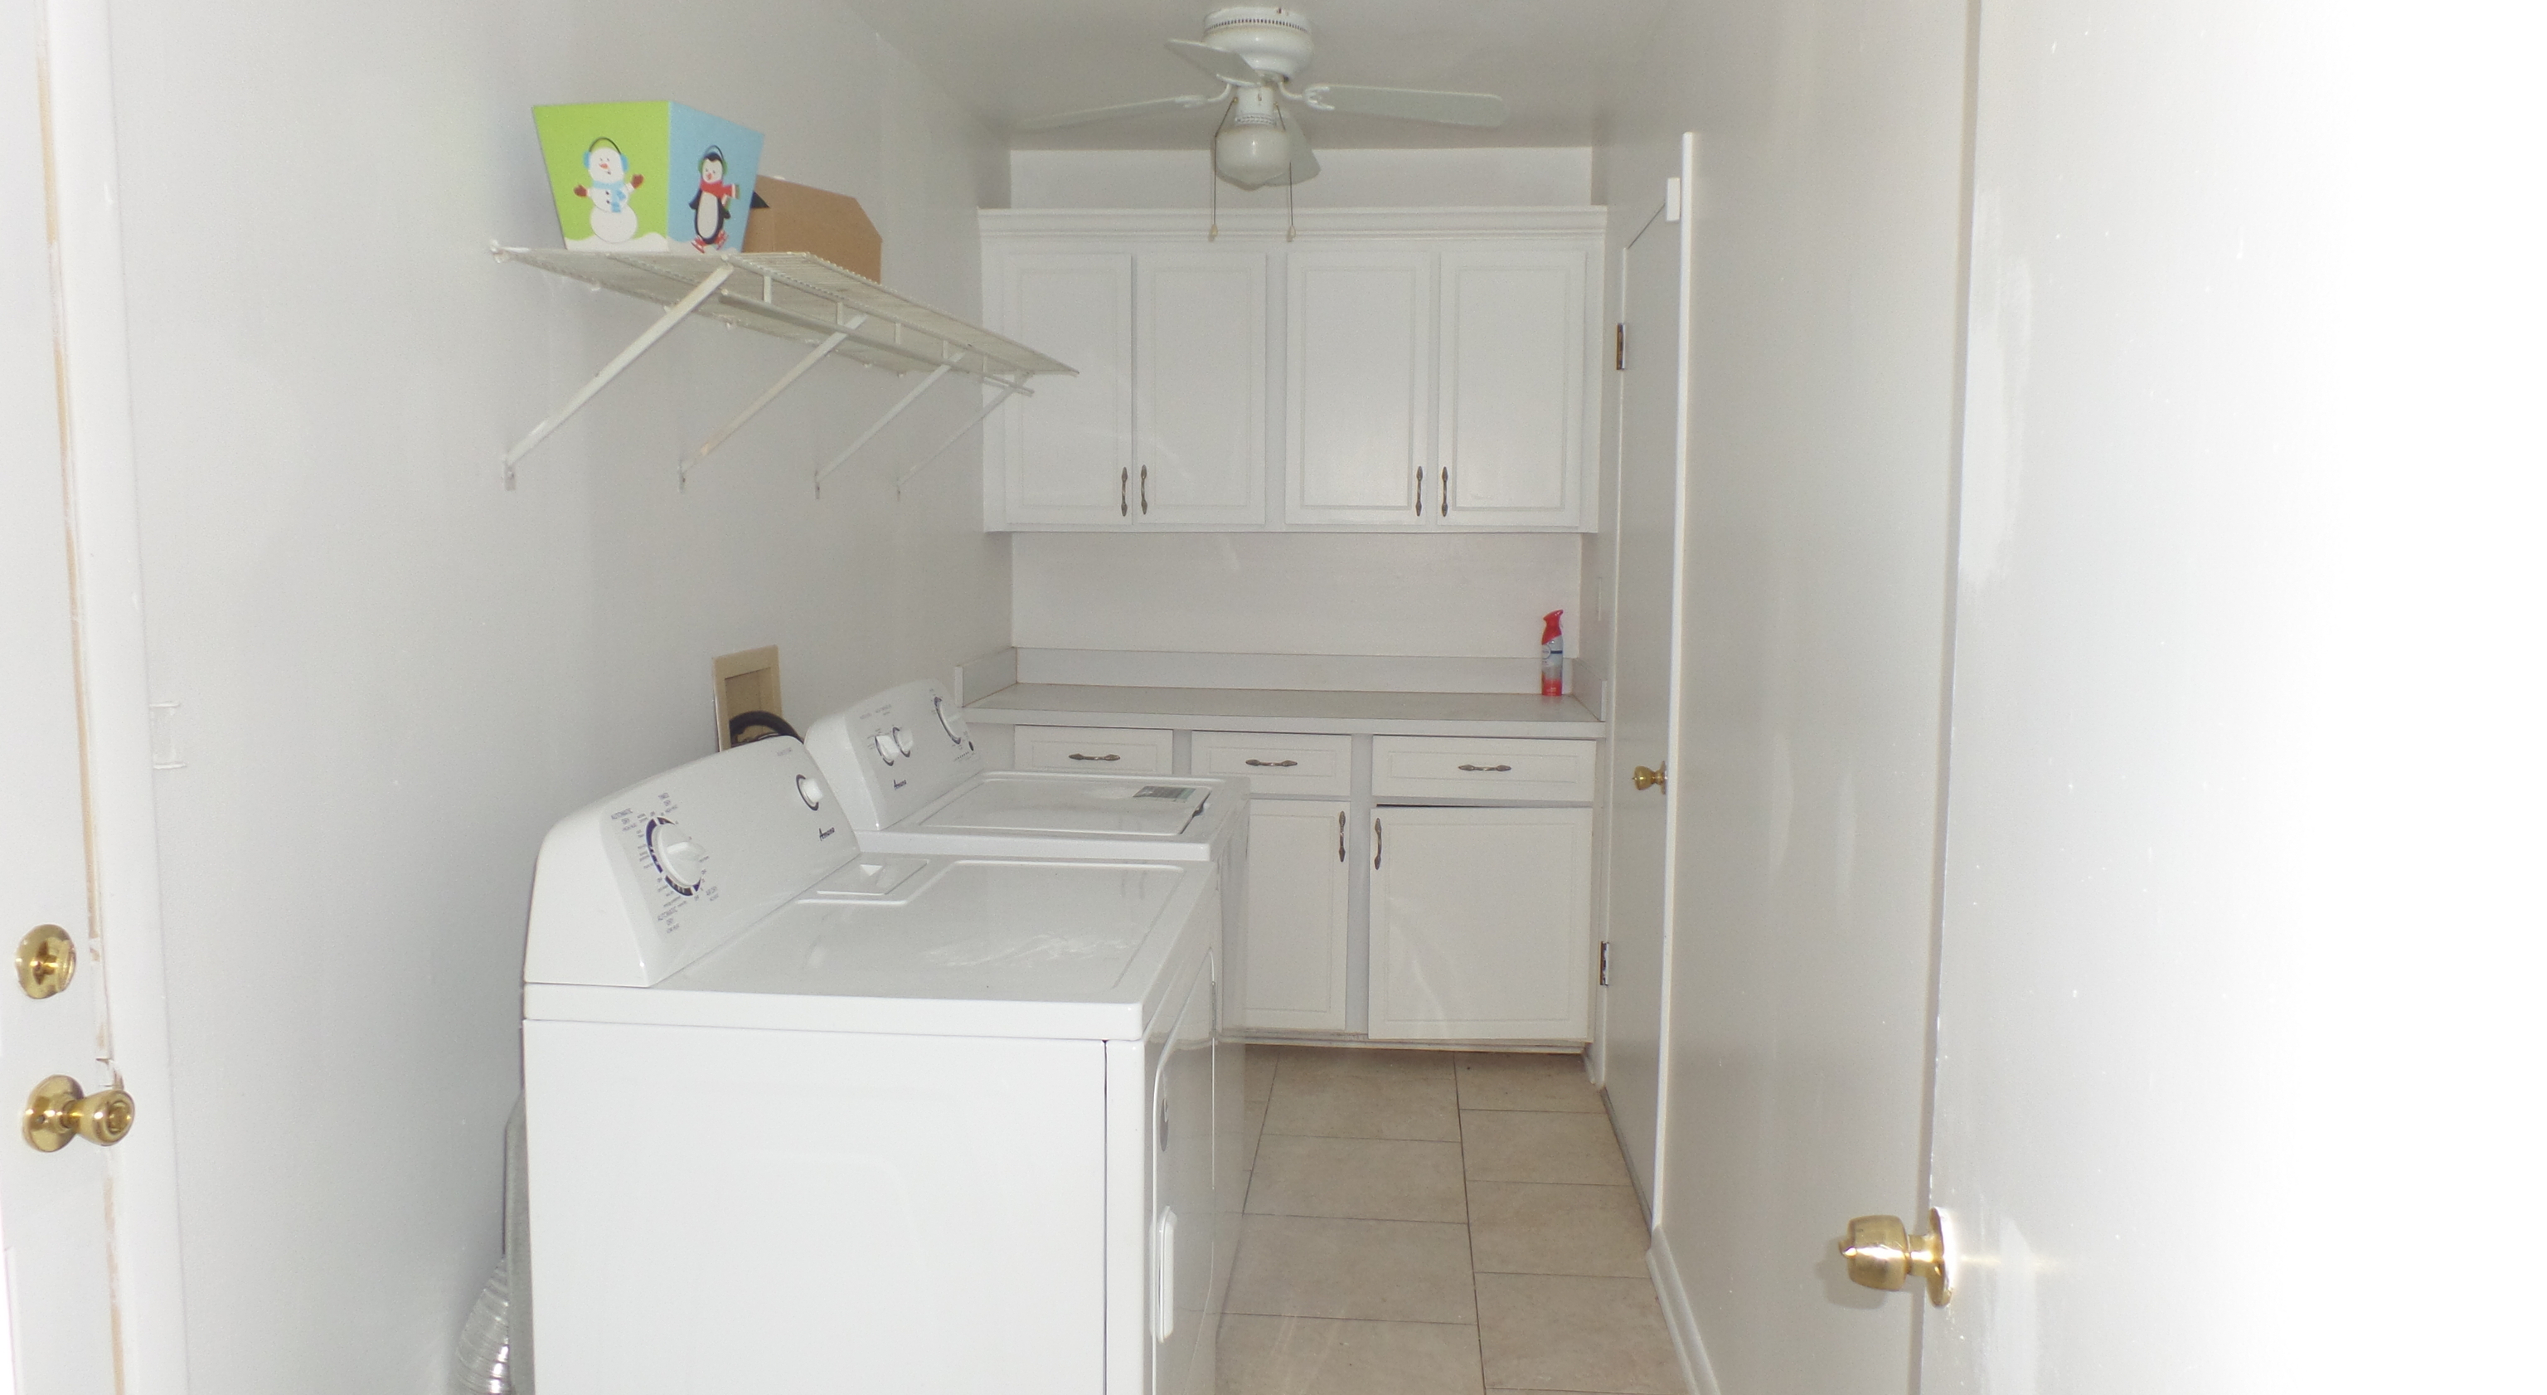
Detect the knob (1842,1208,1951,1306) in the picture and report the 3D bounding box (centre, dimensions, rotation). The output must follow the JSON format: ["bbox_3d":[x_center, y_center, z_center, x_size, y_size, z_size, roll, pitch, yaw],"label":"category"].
[{"bbox_3d":[0.429,0.384,1.168,0.068,0.065,0.065,2,6,9],"label":"knob"}]

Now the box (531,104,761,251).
[{"bbox_3d":[-0.857,-0.690,2.323,0.208,0.192,0.205,2,6,14],"label":"box"}]

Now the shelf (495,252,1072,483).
[{"bbox_3d":[-0.729,-0.513,3.070,0.404,0.305,1.780,1,6,4],"label":"shelf"}]

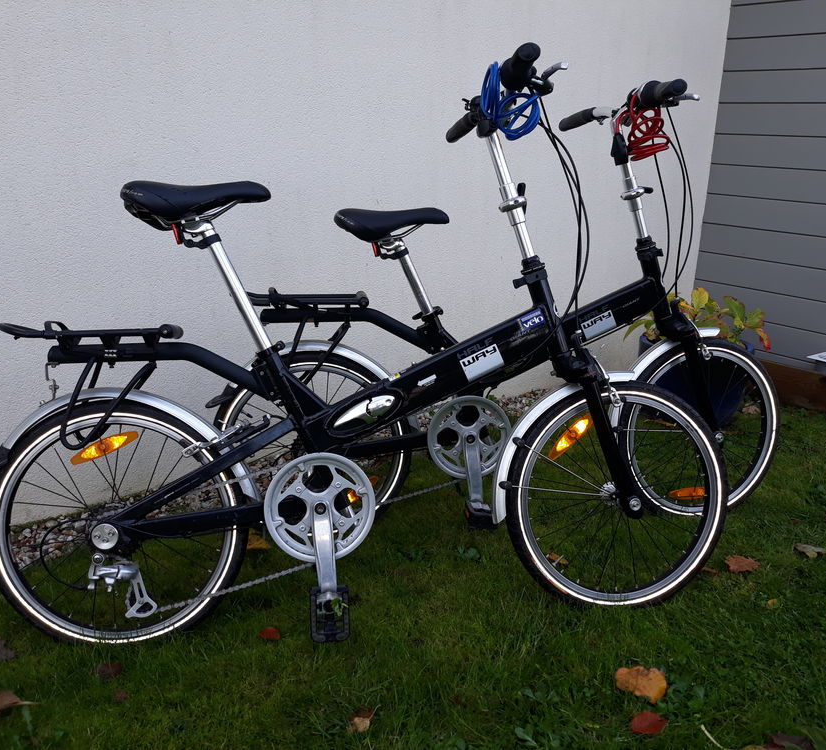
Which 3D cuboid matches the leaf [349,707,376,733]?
[{"bbox_3d":[-0.085,0.578,1.310,0.042,0.020,0.043,1,18,0],"label":"leaf"}]

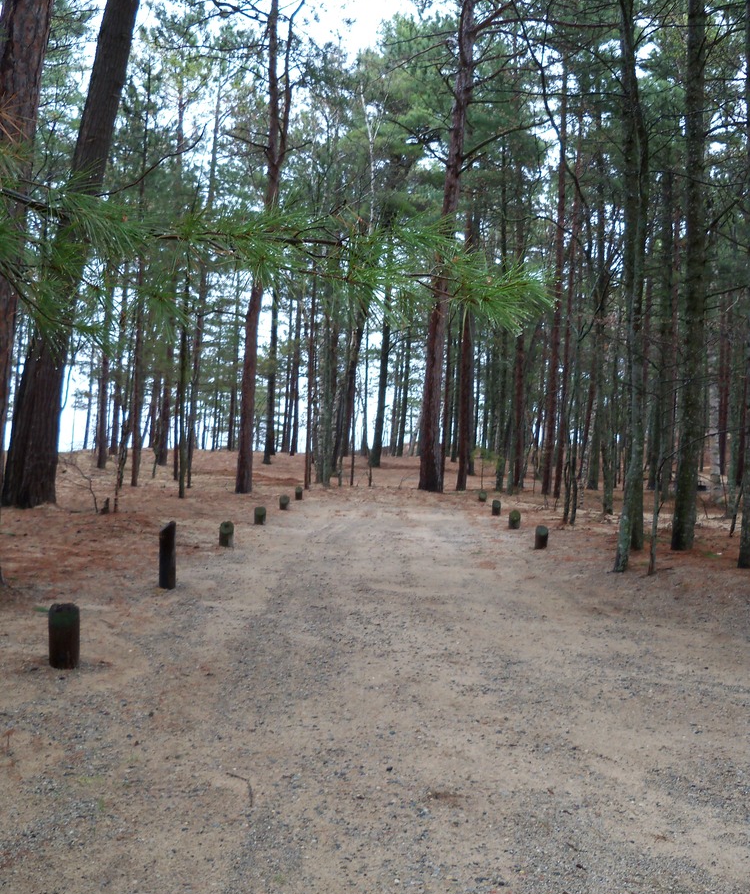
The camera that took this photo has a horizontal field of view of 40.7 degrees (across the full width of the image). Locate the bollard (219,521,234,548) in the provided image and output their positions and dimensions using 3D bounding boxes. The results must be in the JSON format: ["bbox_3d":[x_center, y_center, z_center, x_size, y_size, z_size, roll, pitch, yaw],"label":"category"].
[{"bbox_3d":[-2.196,1.295,15.000,0.210,0.360,0.210,0,0,0],"label":"bollard"}]

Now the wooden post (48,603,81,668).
[{"bbox_3d":[-2.133,1.293,6.950,0.210,0.412,0.210,0,0,0],"label":"wooden post"}]

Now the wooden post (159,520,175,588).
[{"bbox_3d":[-2.180,1.133,10.650,0.170,0.710,0.170,0,0,-17],"label":"wooden post"}]

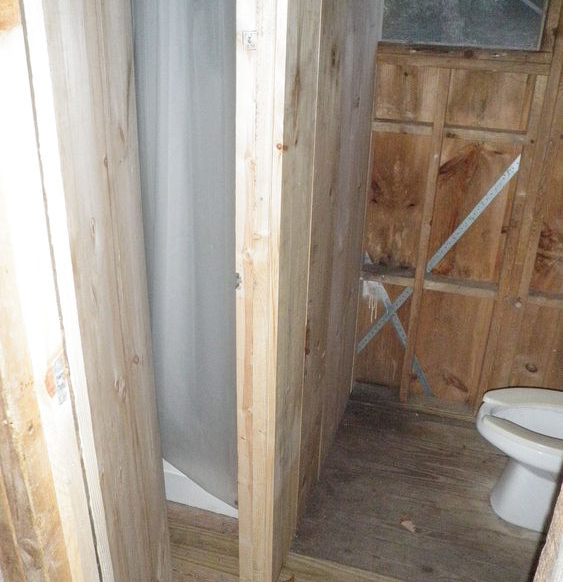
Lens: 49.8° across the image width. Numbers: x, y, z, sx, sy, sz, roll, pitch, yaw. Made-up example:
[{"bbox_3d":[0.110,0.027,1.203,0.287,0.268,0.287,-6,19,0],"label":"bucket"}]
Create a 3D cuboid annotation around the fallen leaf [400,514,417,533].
[{"bbox_3d":[0.430,0.789,2.071,0.048,0.013,0.080,-4,24,-12],"label":"fallen leaf"}]

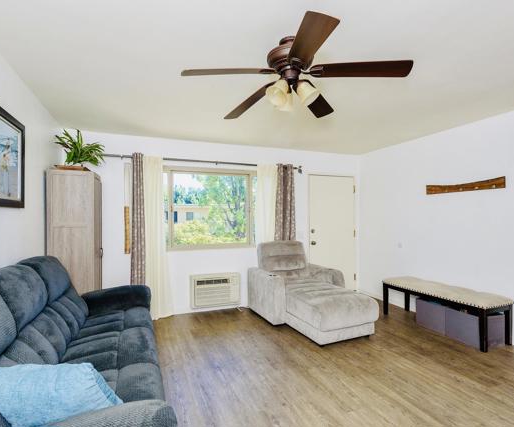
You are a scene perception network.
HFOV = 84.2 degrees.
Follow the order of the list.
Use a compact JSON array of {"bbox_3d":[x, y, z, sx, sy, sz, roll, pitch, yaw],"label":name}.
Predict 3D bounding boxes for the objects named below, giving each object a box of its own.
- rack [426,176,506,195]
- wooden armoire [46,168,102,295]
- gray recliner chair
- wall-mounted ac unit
[{"bbox_3d":[2.462,-0.324,3.444,0.042,0.141,0.893,0,0,-24],"label":"rack"},{"bbox_3d":[-1.937,0.509,3.087,0.413,1.837,0.620,0,0,-24],"label":"wooden armoire"},{"bbox_3d":[0.720,0.901,3.804,1.149,1.008,1.523,0,0,-24],"label":"gray recliner chair"},{"bbox_3d":[-0.573,1.101,4.092,0.715,0.462,0.127,0,0,-21],"label":"wall-mounted ac unit"}]

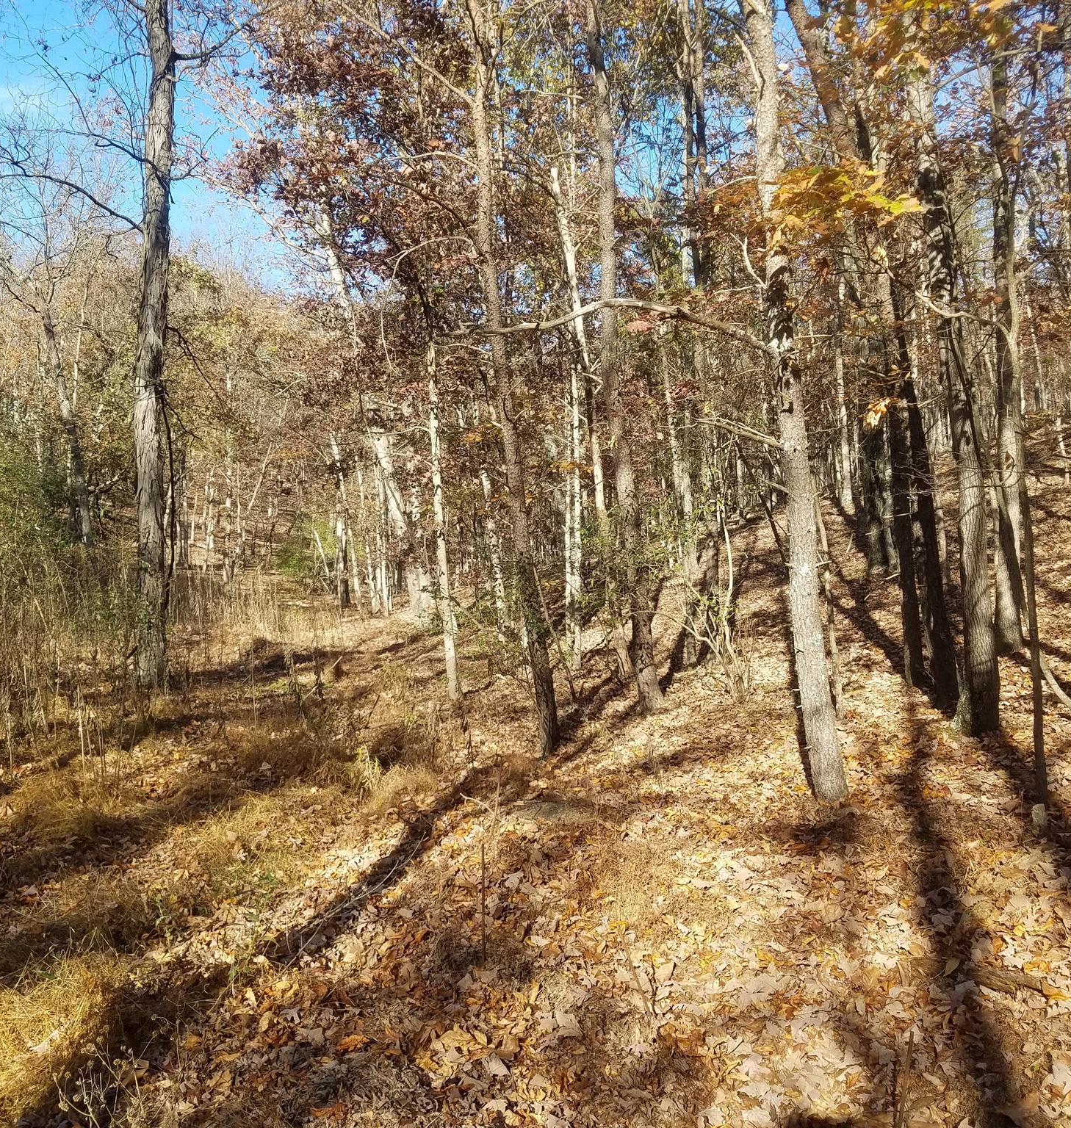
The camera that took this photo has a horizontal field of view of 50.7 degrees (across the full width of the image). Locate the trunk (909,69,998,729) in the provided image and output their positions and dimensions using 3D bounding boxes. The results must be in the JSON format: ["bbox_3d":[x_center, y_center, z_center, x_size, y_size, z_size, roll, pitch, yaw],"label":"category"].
[{"bbox_3d":[3.333,-1.320,9.000,0.310,5.362,0.270,-5,0,0],"label":"trunk"}]

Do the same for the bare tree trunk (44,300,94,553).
[{"bbox_3d":[-11.135,-3.300,27.000,0.280,5.799,0.260,-9,0,0],"label":"bare tree trunk"}]

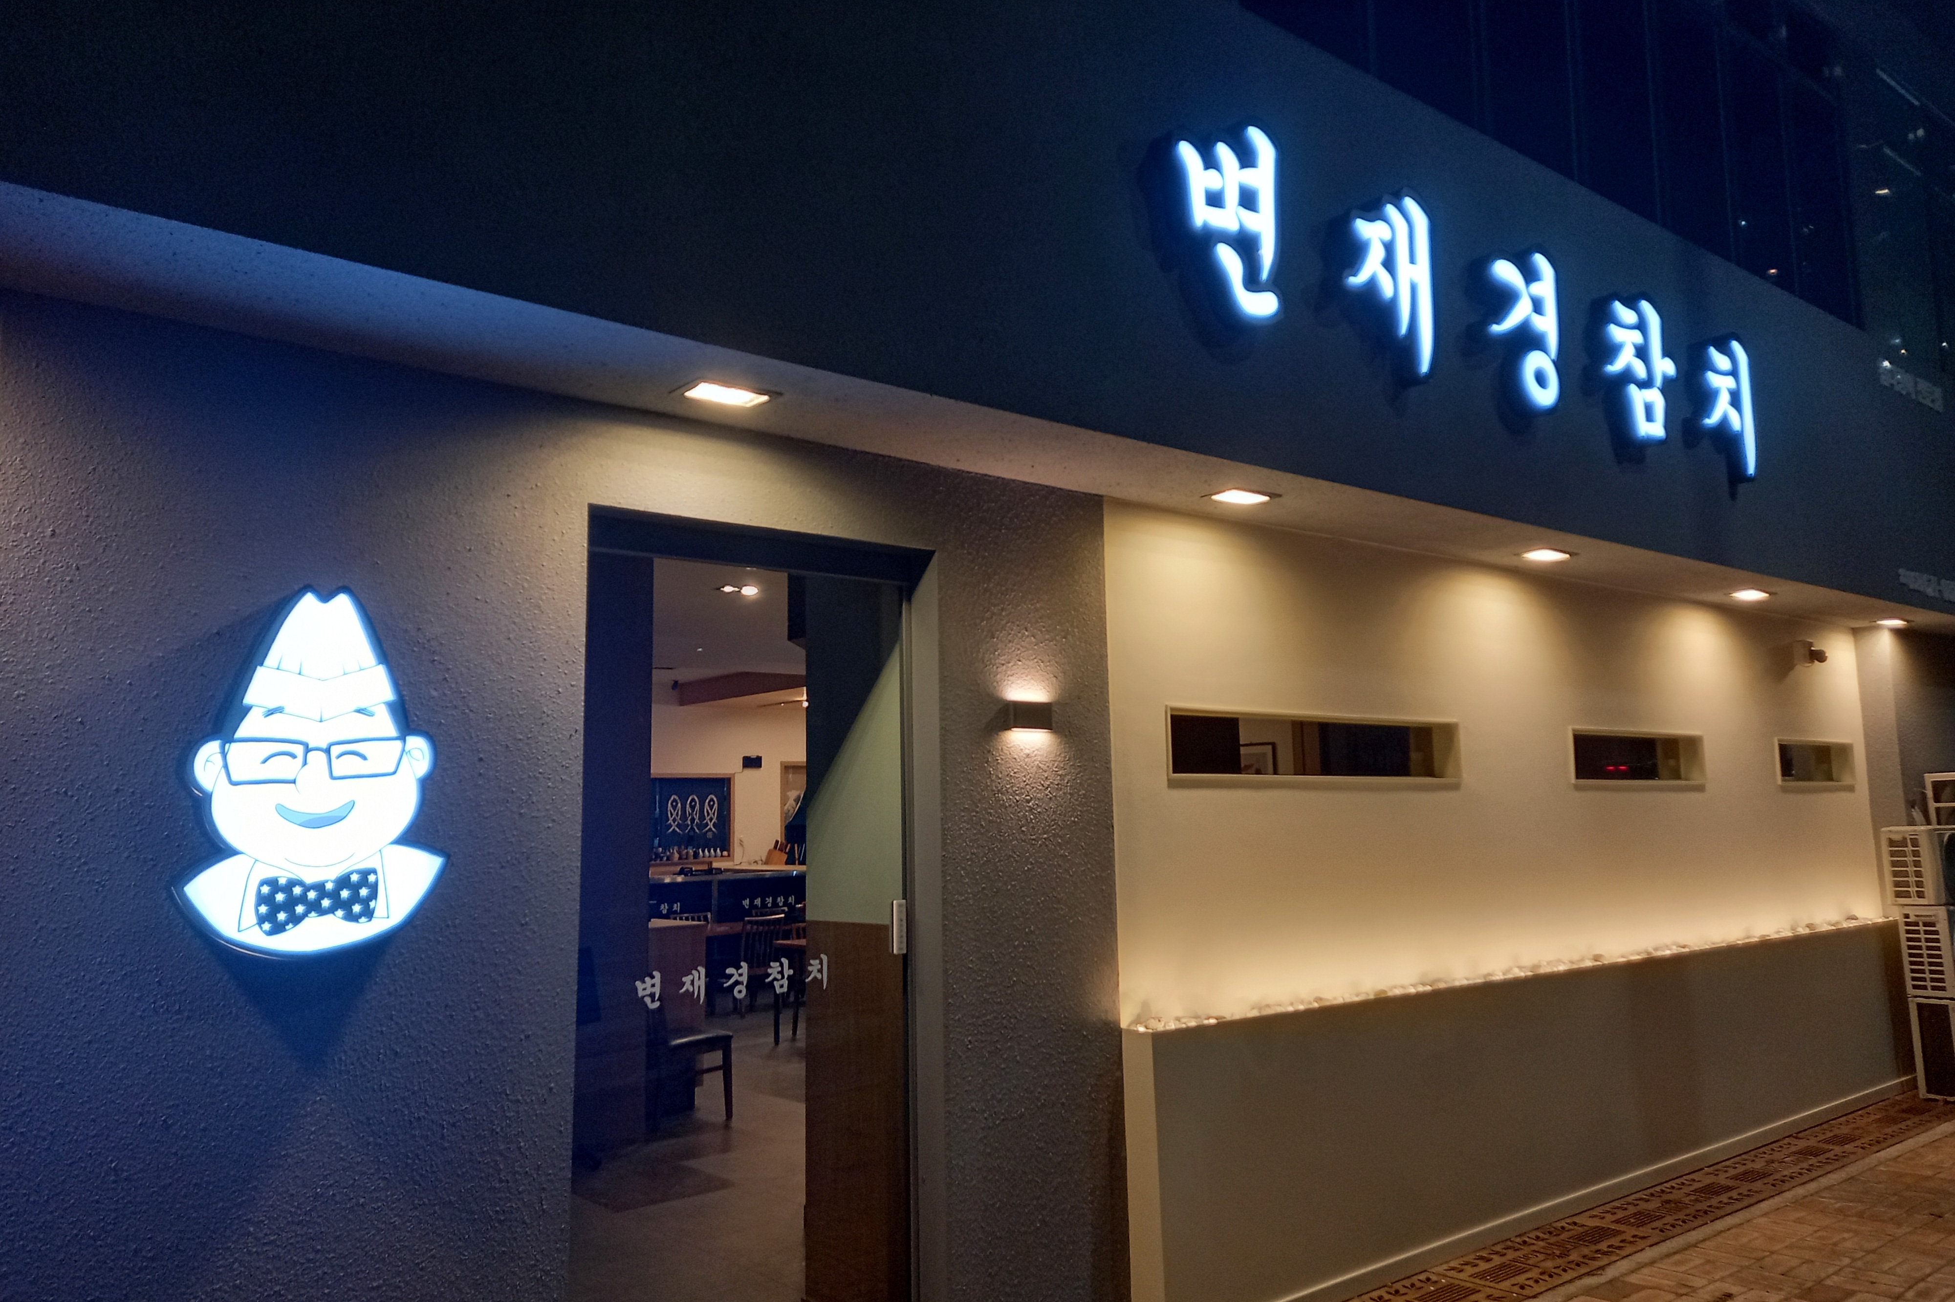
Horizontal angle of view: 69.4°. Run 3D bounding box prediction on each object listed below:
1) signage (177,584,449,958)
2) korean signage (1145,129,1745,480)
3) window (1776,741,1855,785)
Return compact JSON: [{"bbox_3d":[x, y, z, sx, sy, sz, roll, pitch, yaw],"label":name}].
[{"bbox_3d":[-1.333,0.244,2.855,0.500,0.748,0.100,5,-8,-39],"label":"signage"},{"bbox_3d":[1.904,-1.134,4.954,3.560,0.590,0.110,5,-8,-39],"label":"korean signage"},{"bbox_3d":[4.510,0.617,7.704,1.010,0.252,0.130,5,-8,-39],"label":"window"}]

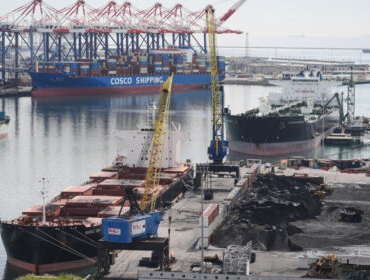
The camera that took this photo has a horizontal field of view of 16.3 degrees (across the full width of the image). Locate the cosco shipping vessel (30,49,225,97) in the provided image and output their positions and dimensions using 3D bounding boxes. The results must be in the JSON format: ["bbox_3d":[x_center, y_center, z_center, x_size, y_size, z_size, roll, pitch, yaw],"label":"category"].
[{"bbox_3d":[-57.760,-69.440,1314.380,42.000,44.700,298.000,3,6,35],"label":"cosco shipping vessel"}]

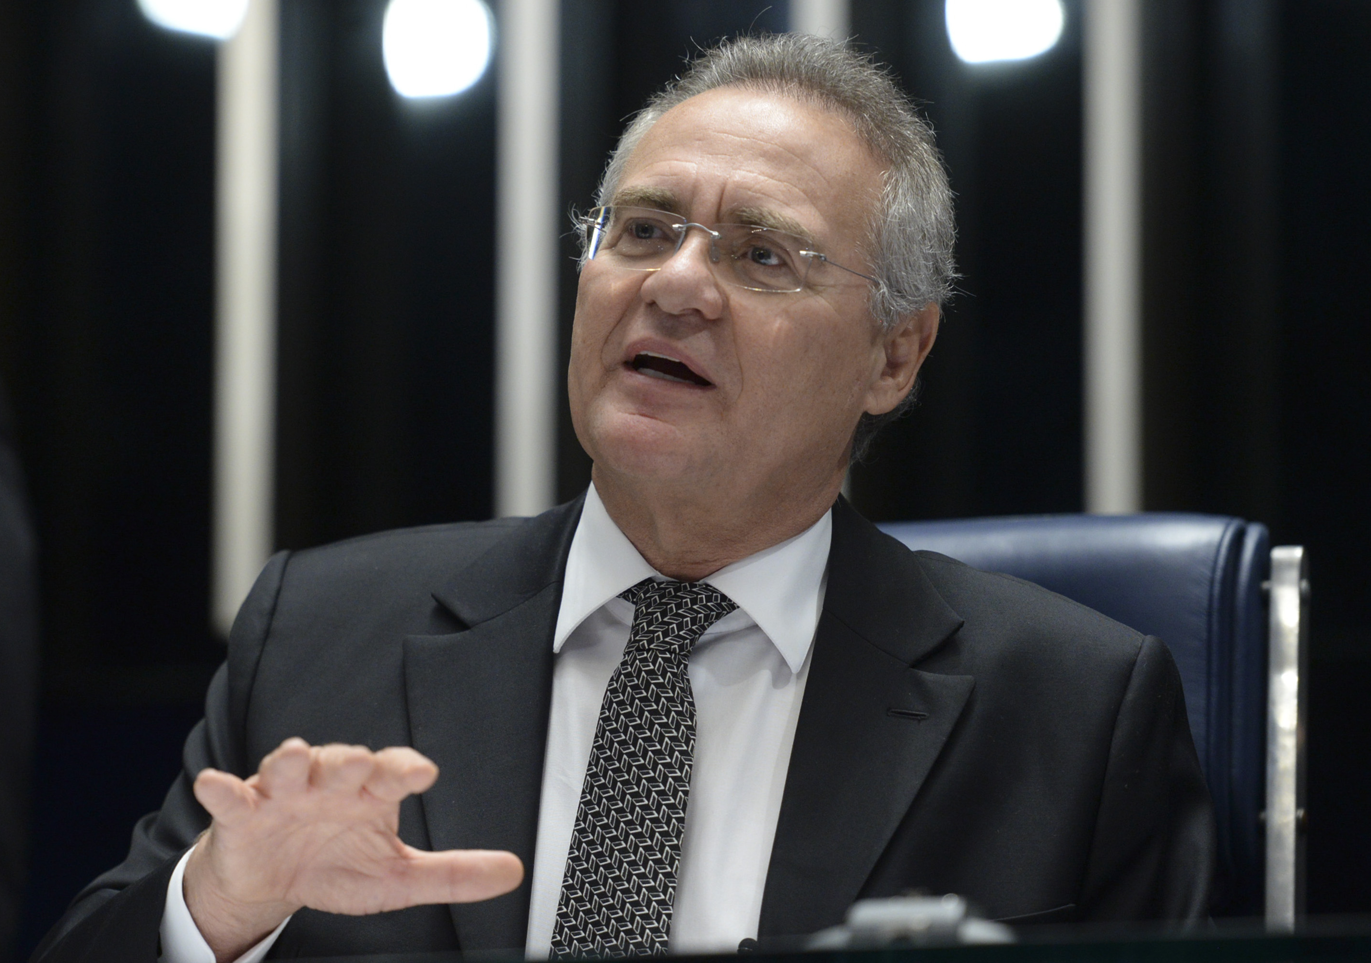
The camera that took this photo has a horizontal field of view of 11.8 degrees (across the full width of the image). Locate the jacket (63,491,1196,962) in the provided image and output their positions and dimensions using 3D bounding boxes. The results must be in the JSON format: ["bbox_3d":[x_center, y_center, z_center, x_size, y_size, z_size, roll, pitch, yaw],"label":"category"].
[{"bbox_3d":[-0.045,0.325,3.330,0.630,0.600,0.420,3,-5,12],"label":"jacket"}]

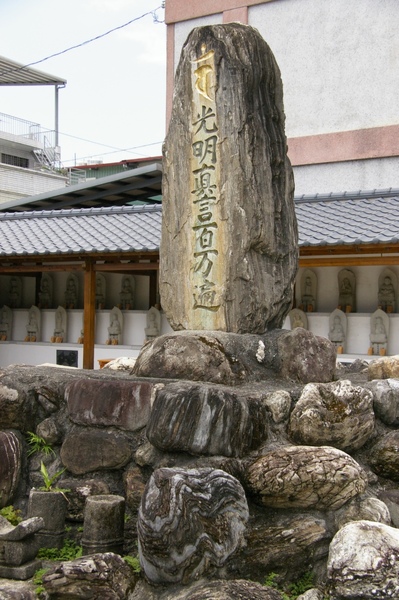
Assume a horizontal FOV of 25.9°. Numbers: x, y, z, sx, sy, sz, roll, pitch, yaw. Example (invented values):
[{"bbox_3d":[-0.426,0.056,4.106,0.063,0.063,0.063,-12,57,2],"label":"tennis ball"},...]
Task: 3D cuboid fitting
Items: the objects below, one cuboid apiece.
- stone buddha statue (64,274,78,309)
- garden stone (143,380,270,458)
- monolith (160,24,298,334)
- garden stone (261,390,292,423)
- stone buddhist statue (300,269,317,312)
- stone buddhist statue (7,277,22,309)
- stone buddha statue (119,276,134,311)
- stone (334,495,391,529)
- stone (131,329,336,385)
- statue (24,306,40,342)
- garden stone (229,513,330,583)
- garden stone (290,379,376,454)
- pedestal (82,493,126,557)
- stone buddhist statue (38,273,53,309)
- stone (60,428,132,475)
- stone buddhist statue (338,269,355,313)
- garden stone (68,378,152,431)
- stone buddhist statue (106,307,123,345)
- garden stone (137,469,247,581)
[{"bbox_3d":[-2.569,-0.171,17.403,0.280,0.720,0.170,0,0,31],"label":"stone buddha statue"},{"bbox_3d":[0.045,0.664,4.850,0.670,0.420,0.420,0,0,0],"label":"garden stone"},{"bbox_3d":[0.191,-0.759,5.500,0.760,1.930,0.580,0,0,26],"label":"monolith"},{"bbox_3d":[0.489,0.676,5.500,0.200,0.200,0.180,0,0,0],"label":"garden stone"},{"bbox_3d":[1.588,-0.137,12.500,0.235,0.620,0.170,0,0,29],"label":"stone buddhist statue"},{"bbox_3d":[-3.458,-0.140,16.187,0.250,0.610,0.160,0,0,30],"label":"stone buddhist statue"},{"bbox_3d":[-1.237,-0.137,14.881,0.250,0.620,0.160,0,0,30],"label":"stone buddha statue"},{"bbox_3d":[0.922,1.219,4.900,0.320,0.230,0.250,0,0,0],"label":"stone"},{"bbox_3d":[0.208,0.340,5.300,1.150,0.310,0.700,0,0,22],"label":"stone"},{"bbox_3d":[-3.339,0.485,17.366,0.280,0.720,0.170,0,0,31],"label":"statue"},{"bbox_3d":[0.420,1.315,4.600,0.550,0.380,0.360,0,0,0],"label":"garden stone"},{"bbox_3d":[0.762,0.667,5.000,0.460,0.390,0.380,0,0,10],"label":"garden stone"},{"bbox_3d":[-0.516,1.219,4.650,0.220,0.330,0.220,0,0,0],"label":"pedestal"},{"bbox_3d":[-2.641,-0.163,14.900,0.235,0.610,0.170,0,0,29],"label":"stone buddhist statue"},{"bbox_3d":[-0.595,0.875,5.000,0.390,0.250,0.300,0,0,15],"label":"stone"},{"bbox_3d":[2.085,-0.134,12.200,0.240,0.620,0.170,0,0,29],"label":"stone buddhist statue"},{"bbox_3d":[-0.514,0.609,5.000,0.510,0.320,0.320,0,0,0],"label":"garden stone"},{"bbox_3d":[-1.401,0.429,14.405,0.250,0.630,0.160,0,0,30],"label":"stone buddhist statue"},{"bbox_3d":[-0.036,1.146,4.400,0.560,0.580,0.420,0,0,0],"label":"garden stone"}]

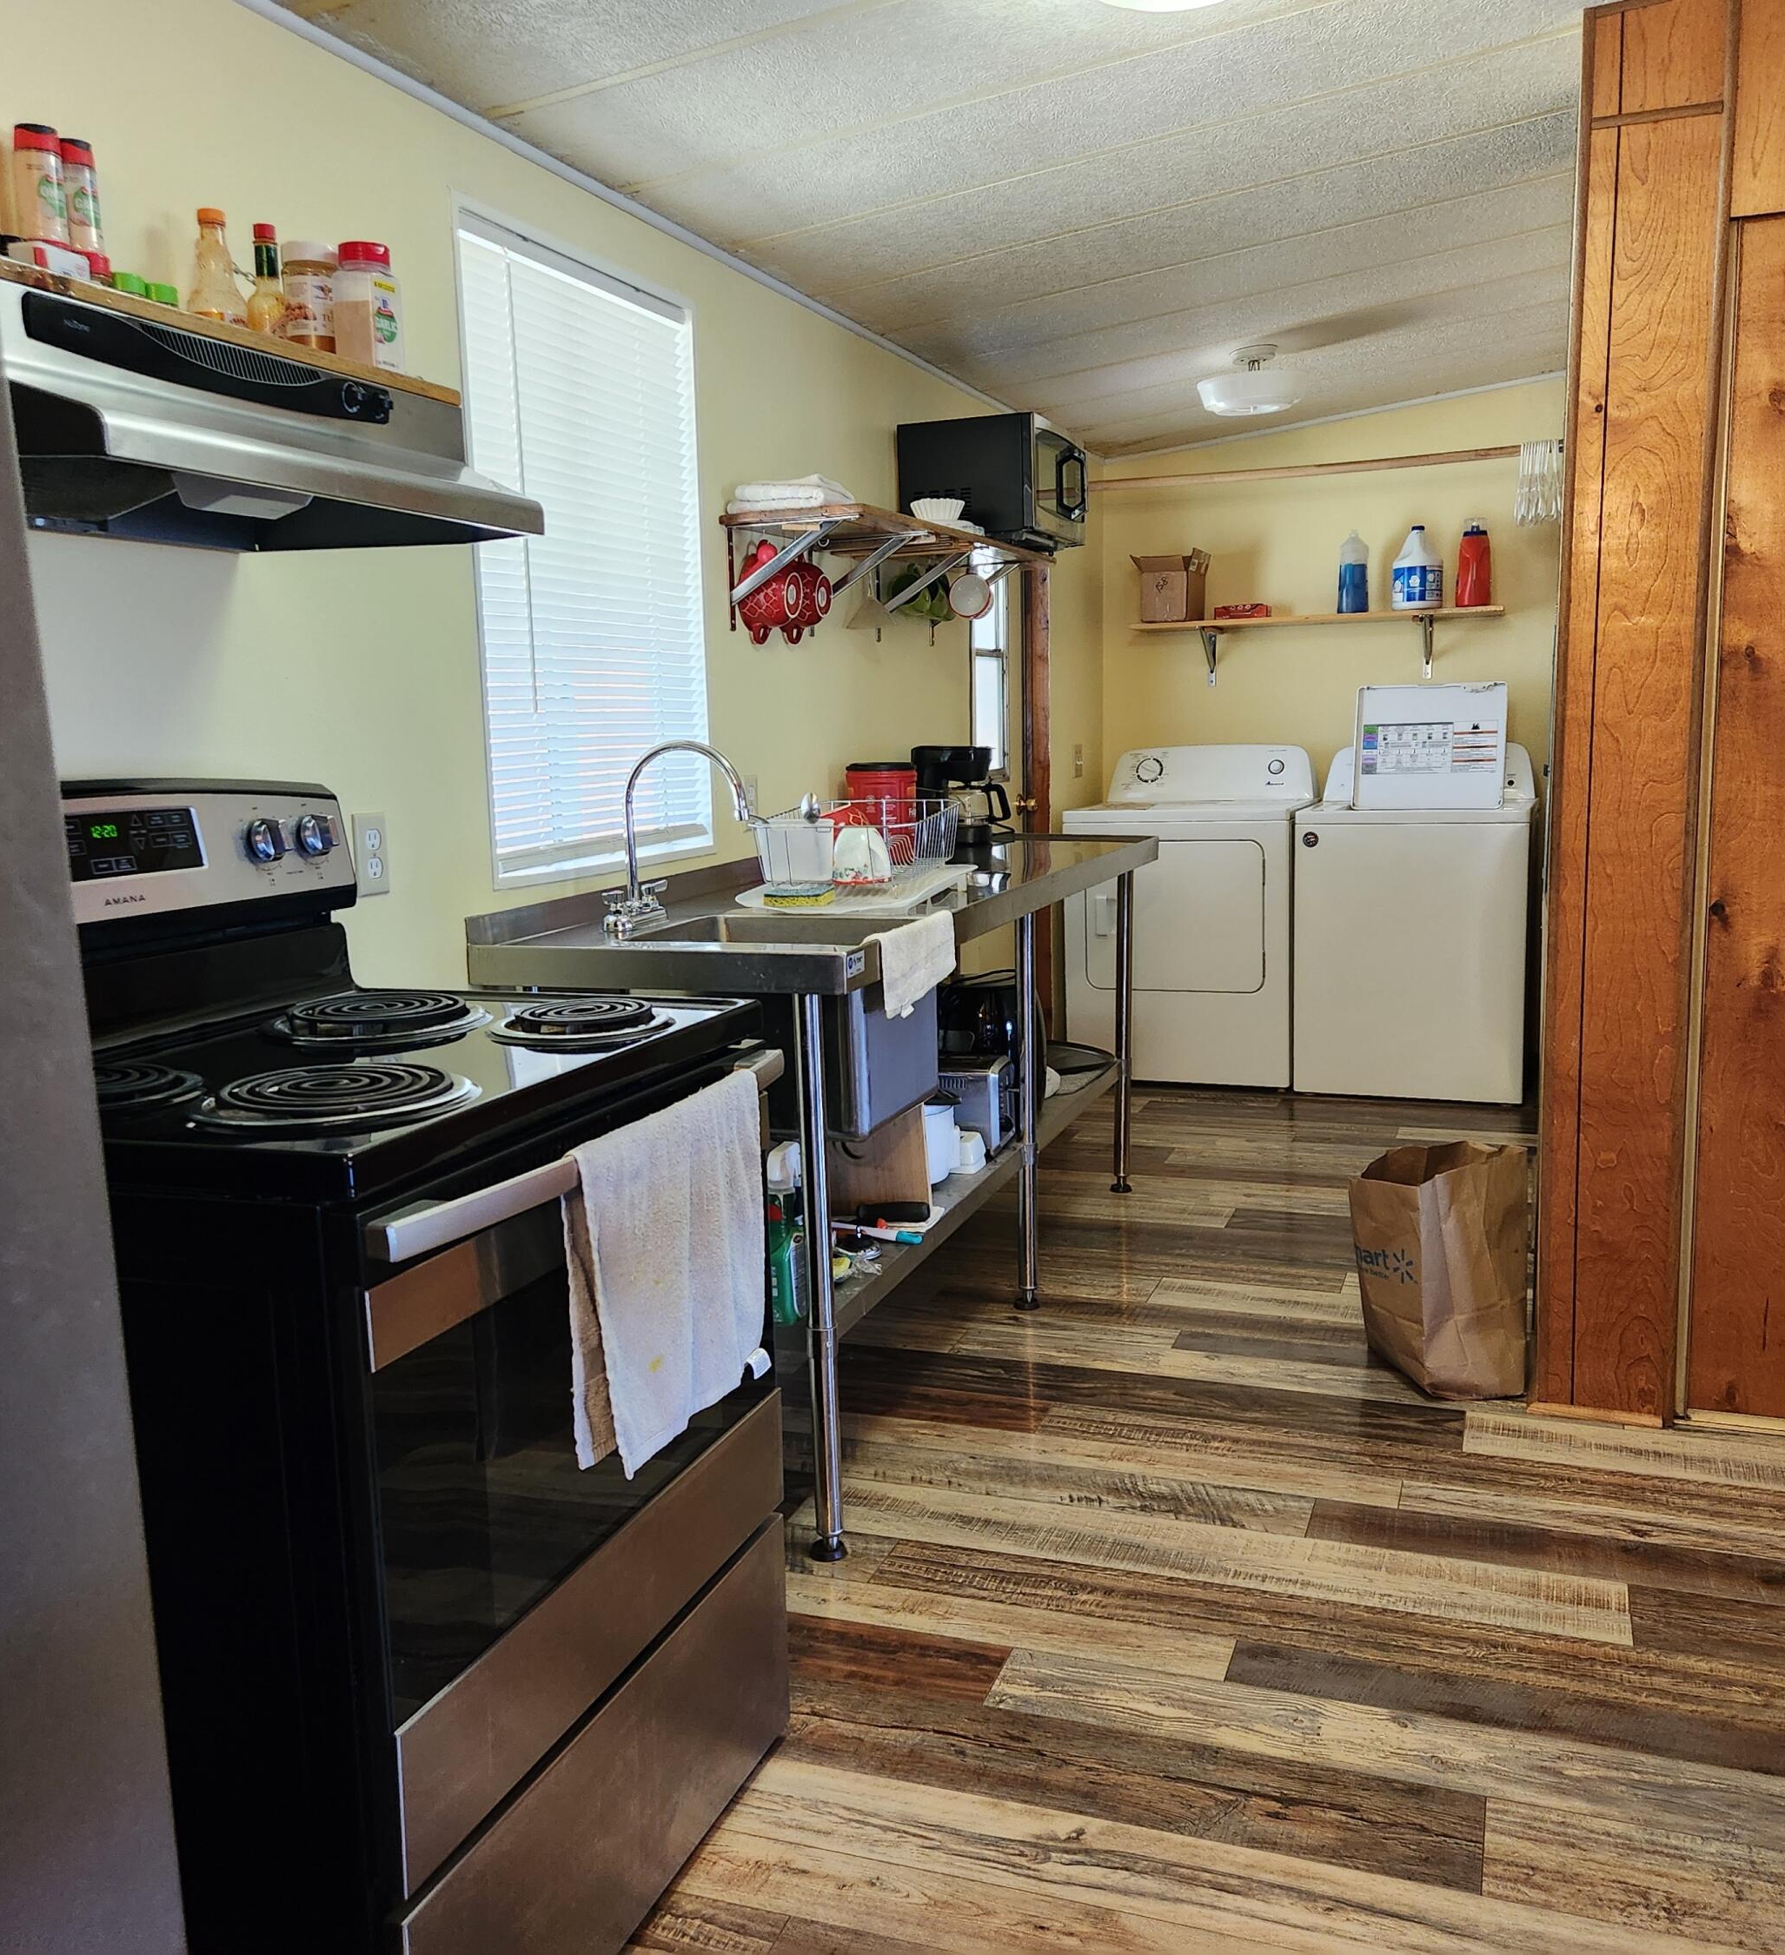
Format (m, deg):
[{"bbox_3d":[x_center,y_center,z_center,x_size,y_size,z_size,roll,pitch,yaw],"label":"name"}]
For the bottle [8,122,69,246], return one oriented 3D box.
[{"bbox_3d":[-0.806,-0.746,1.643,0.043,0.117,0.043,1,9,19],"label":"bottle"}]

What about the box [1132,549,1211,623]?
[{"bbox_3d":[1.020,-1.429,6.336,0.250,0.255,0.200,3,9,28],"label":"box"}]

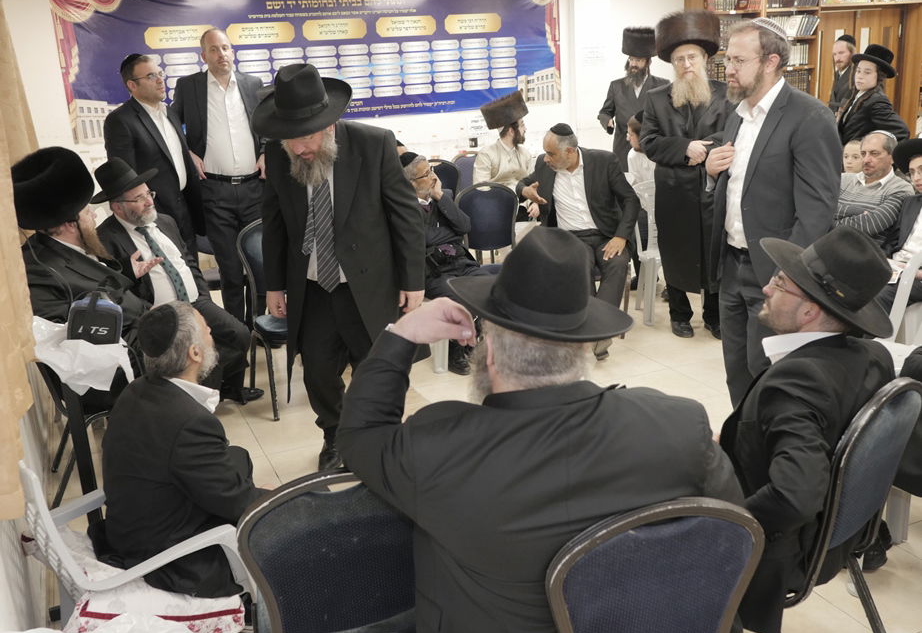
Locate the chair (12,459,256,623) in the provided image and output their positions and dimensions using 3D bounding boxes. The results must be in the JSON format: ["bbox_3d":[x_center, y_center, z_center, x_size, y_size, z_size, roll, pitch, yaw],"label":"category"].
[{"bbox_3d":[-0.966,0.644,2.567,0.550,0.680,0.560,-12,18,-29],"label":"chair"}]

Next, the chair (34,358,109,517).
[{"bbox_3d":[-1.518,0.263,3.563,0.560,0.920,0.460,-10,17,-22],"label":"chair"}]

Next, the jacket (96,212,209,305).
[{"bbox_3d":[-1.562,-0.257,4.340,0.530,0.600,0.400,-15,20,-37],"label":"jacket"}]

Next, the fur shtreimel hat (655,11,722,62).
[{"bbox_3d":[1.269,-1.563,4.774,0.360,0.170,0.360,2,-3,17],"label":"fur shtreimel hat"}]

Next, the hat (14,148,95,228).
[{"bbox_3d":[-1.796,-0.559,3.720,0.380,0.200,0.370,-19,19,-21],"label":"hat"}]

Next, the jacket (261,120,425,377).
[{"bbox_3d":[-0.472,-0.250,3.435,0.600,1.017,0.380,-1,16,9],"label":"jacket"}]

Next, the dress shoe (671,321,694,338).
[{"bbox_3d":[1.379,0.036,5.280,0.110,0.110,0.300,-2,16,4],"label":"dress shoe"}]

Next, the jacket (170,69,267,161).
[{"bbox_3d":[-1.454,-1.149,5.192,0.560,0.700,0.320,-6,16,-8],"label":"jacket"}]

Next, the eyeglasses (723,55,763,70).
[{"bbox_3d":[0.982,-0.874,2.920,0.140,0.045,0.140,-15,18,-13],"label":"eyeglasses"}]

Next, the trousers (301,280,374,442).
[{"bbox_3d":[-0.530,0.132,3.718,0.420,0.840,0.340,-3,16,1],"label":"trousers"}]

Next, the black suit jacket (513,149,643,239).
[{"bbox_3d":[0.678,-0.687,4.920,0.660,0.580,0.420,1,17,16],"label":"black suit jacket"}]

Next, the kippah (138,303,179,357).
[{"bbox_3d":[-0.856,0.043,2.420,0.160,0.160,0.068,-6,-25,28],"label":"kippah"}]

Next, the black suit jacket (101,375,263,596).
[{"bbox_3d":[-0.837,0.432,2.542,0.460,0.600,0.480,-13,19,-31],"label":"black suit jacket"}]

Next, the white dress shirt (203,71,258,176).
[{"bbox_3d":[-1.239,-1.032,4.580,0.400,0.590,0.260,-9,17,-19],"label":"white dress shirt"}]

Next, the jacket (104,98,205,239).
[{"bbox_3d":[-1.646,-0.777,4.588,0.340,0.760,0.500,7,19,31],"label":"jacket"}]

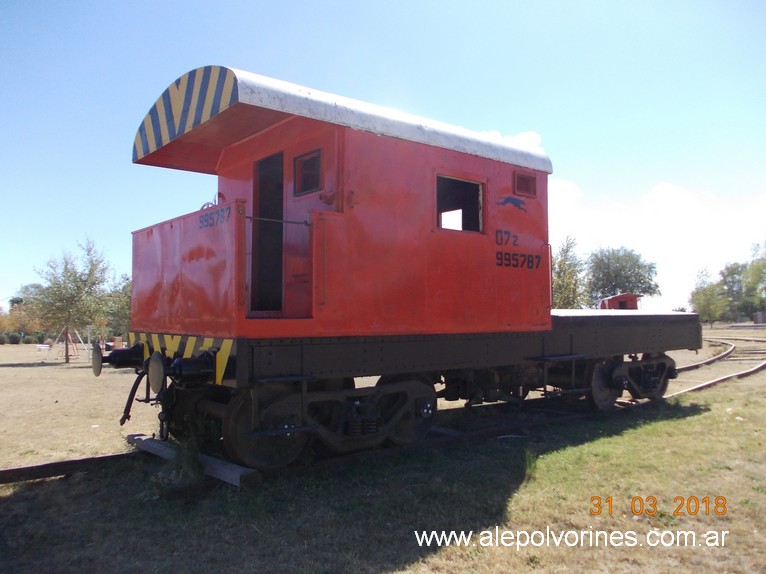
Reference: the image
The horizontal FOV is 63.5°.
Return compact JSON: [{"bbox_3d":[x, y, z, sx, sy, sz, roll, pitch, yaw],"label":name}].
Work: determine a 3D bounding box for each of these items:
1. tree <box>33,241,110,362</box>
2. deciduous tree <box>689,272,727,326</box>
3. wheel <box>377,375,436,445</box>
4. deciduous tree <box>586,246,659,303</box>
[{"bbox_3d":[-12.321,0.574,24.500,2.970,4.830,2.970,1,-3,-27],"label":"tree"},{"bbox_3d":[38.480,1.591,73.000,4.320,6.600,4.320,-1,-3,28],"label":"deciduous tree"},{"bbox_3d":[0.313,1.460,7.559,0.930,0.930,0.140,2,-3,-39],"label":"wheel"},{"bbox_3d":[29.509,0.061,76.000,8.650,10.060,8.650,-1,-3,21],"label":"deciduous tree"}]

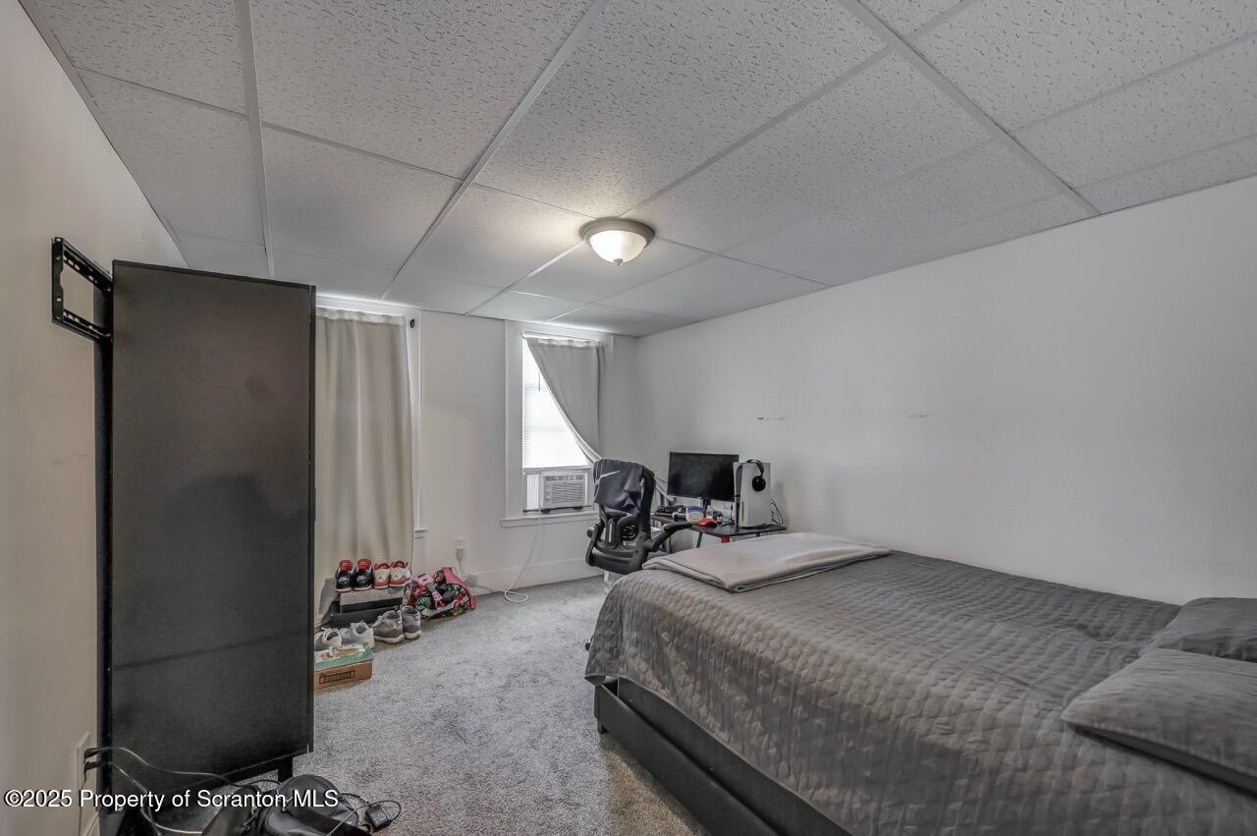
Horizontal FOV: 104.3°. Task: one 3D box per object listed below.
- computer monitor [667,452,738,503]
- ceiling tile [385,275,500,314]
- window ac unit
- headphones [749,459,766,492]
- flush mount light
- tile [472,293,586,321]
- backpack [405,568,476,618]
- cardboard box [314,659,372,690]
[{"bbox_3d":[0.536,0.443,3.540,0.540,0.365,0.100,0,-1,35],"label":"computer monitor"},{"bbox_3d":[-1.282,-0.831,3.308,0.610,0.020,0.914,1,-1,-35],"label":"ceiling tile"},{"bbox_3d":[-0.658,0.657,4.475,0.420,0.300,0.350,1,-1,-35],"label":"window ac unit"},{"bbox_3d":[0.792,0.370,3.155,0.100,0.195,0.170,1,-1,-35],"label":"headphones"},{"bbox_3d":[-0.045,-0.759,2.172,0.330,0.155,0.330,0,-1,0],"label":"flush mount light"},{"bbox_3d":[-0.776,-0.822,3.658,0.610,0.020,0.914,1,-1,-35],"label":"tile"},{"bbox_3d":[-1.380,1.278,3.587,0.450,0.300,0.250,1,-1,-35],"label":"backpack"},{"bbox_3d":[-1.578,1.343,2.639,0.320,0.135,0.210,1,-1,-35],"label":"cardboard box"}]

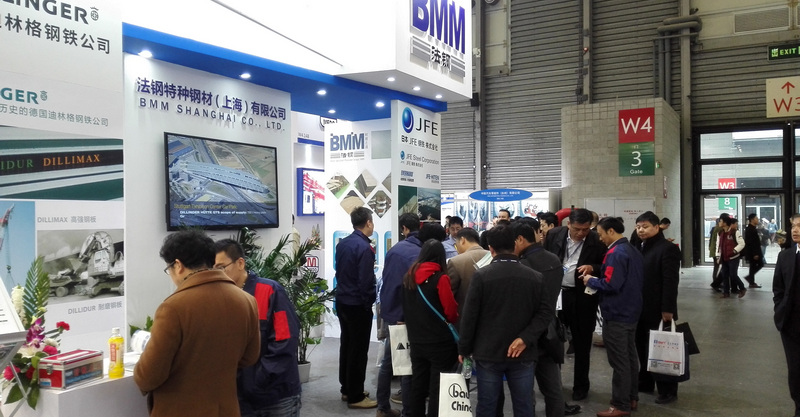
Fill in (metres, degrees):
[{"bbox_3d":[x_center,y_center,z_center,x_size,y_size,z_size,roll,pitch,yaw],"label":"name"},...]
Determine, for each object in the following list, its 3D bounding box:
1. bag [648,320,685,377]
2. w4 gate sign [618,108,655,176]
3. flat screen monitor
[{"bbox_3d":[2.420,1.263,5.400,0.285,0.490,0.110,-1,0,34],"label":"bag"},{"bbox_3d":[5.827,-1.611,14.600,0.815,1.635,0.040,0,0,29],"label":"w4 gate sign"},{"bbox_3d":[-1.605,-0.213,5.500,0.060,0.820,1.390,-2,-1,29],"label":"flat screen monitor"}]

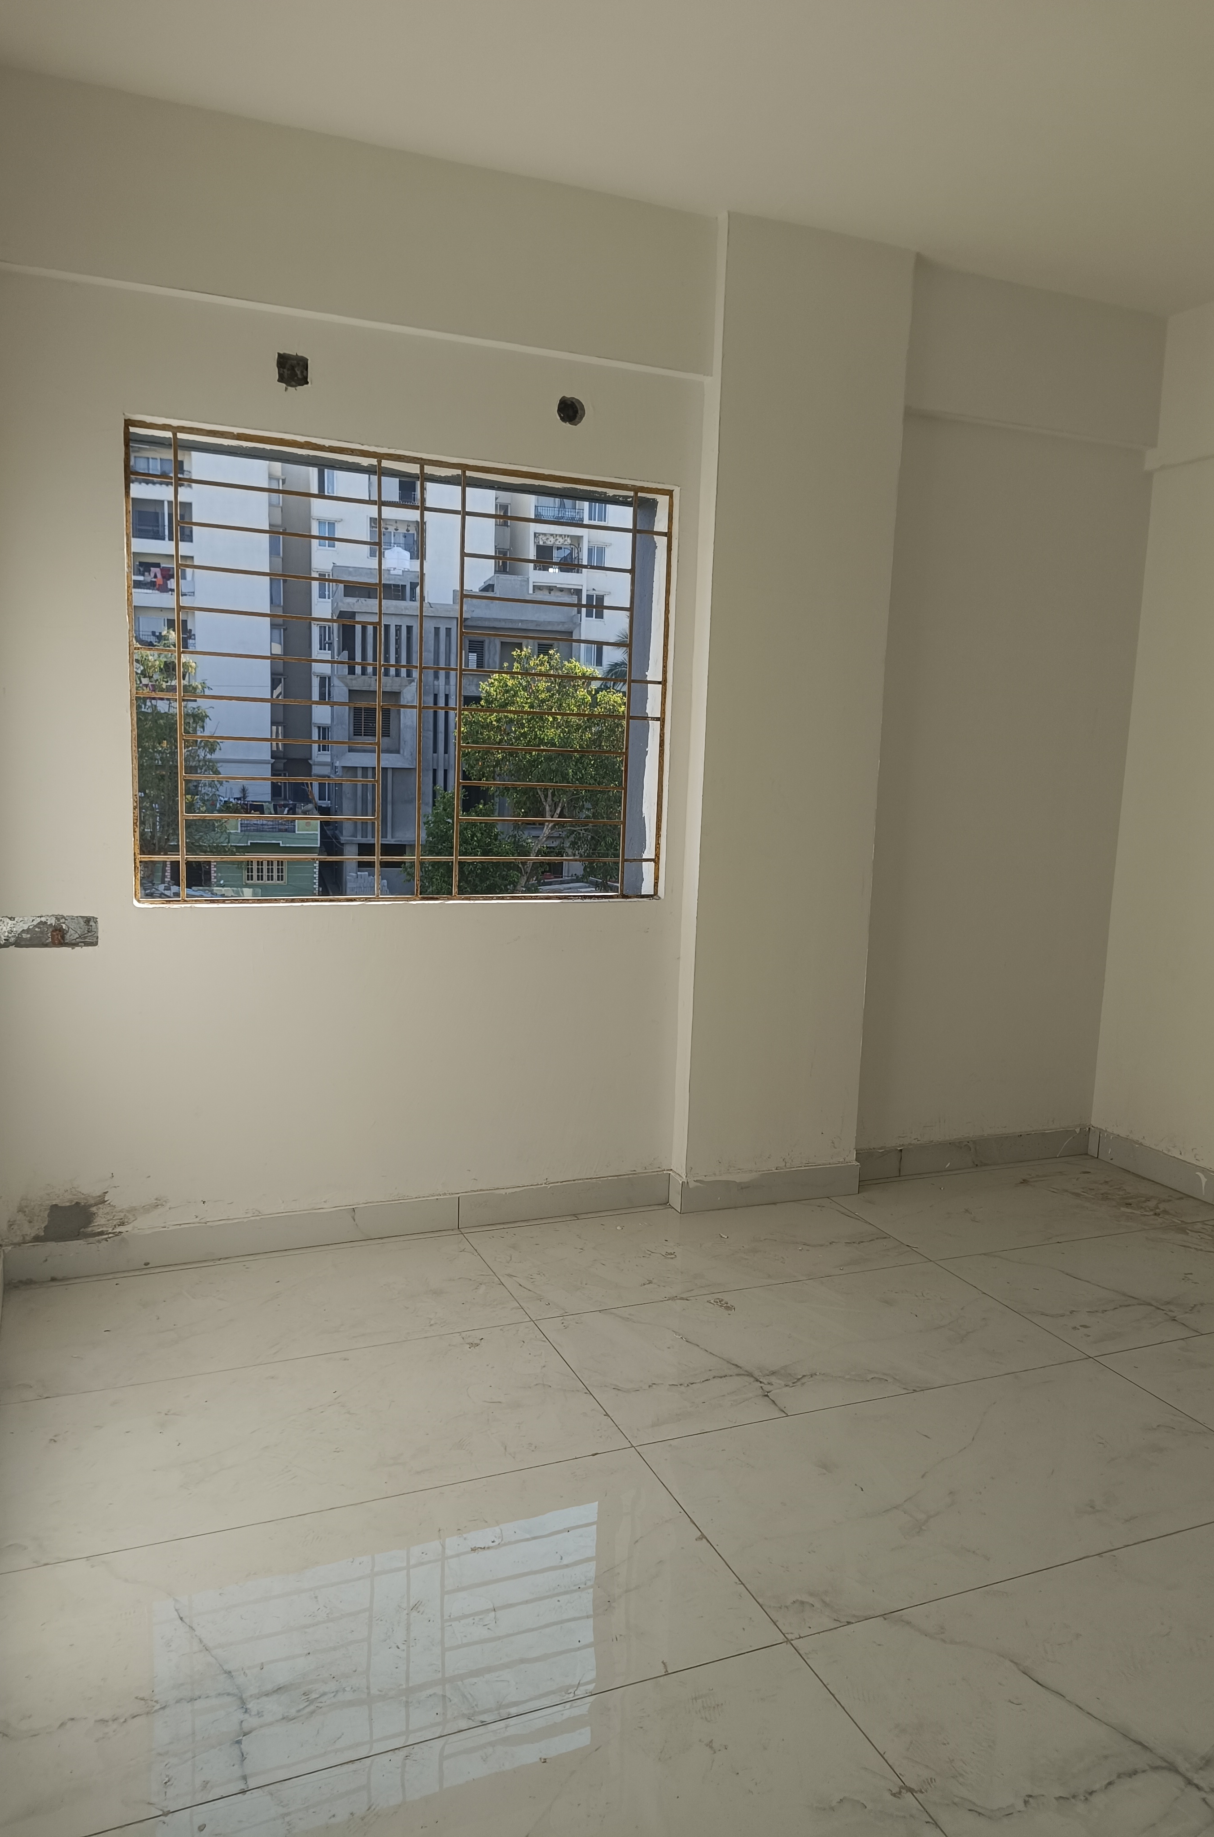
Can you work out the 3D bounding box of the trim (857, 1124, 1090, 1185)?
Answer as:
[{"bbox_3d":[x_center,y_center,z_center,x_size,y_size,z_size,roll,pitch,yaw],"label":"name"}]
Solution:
[{"bbox_3d":[1.276,0.820,4.436,1.070,0.107,0.015,-1,8,-23],"label":"trim"}]

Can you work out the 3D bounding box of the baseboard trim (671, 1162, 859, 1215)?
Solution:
[{"bbox_3d":[0.511,0.846,4.061,0.643,0.100,0.084,-1,8,-23],"label":"baseboard trim"}]

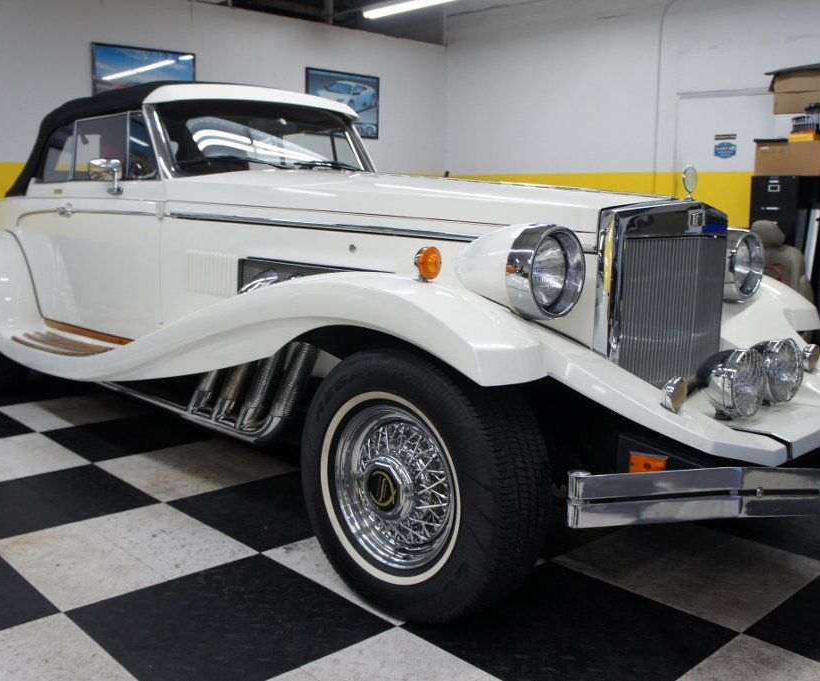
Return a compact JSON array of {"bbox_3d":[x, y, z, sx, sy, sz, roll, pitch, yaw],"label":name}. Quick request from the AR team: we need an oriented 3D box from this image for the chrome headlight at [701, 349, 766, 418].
[{"bbox_3d":[0.810,0.099,2.163,0.170,0.176,0.120,-7,11,-39],"label":"chrome headlight"}]

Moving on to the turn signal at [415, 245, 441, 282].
[{"bbox_3d":[0.037,-0.192,2.120,0.082,0.086,0.055,-7,12,-41],"label":"turn signal"}]

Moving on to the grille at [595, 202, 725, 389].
[{"bbox_3d":[0.742,-0.124,2.371,0.590,0.520,0.135,-7,12,-41],"label":"grille"}]

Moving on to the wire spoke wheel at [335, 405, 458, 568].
[{"bbox_3d":[-0.023,0.370,2.180,0.425,0.425,0.180,9,12,44],"label":"wire spoke wheel"}]

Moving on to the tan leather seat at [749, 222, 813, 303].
[{"bbox_3d":[2.661,-0.427,6.529,0.800,0.970,0.560,-8,12,-43],"label":"tan leather seat"}]

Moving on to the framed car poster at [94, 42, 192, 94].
[{"bbox_3d":[-2.220,-2.143,7.207,0.955,0.640,0.025,-8,12,-43],"label":"framed car poster"}]

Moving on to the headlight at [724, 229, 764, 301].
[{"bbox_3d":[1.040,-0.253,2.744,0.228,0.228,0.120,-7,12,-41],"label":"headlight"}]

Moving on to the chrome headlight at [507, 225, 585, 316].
[{"bbox_3d":[0.343,-0.181,2.201,0.235,0.238,0.120,-8,12,-43],"label":"chrome headlight"}]

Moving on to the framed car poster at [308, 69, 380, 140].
[{"bbox_3d":[-0.659,-2.377,8.591,0.955,0.640,0.025,-8,12,-43],"label":"framed car poster"}]

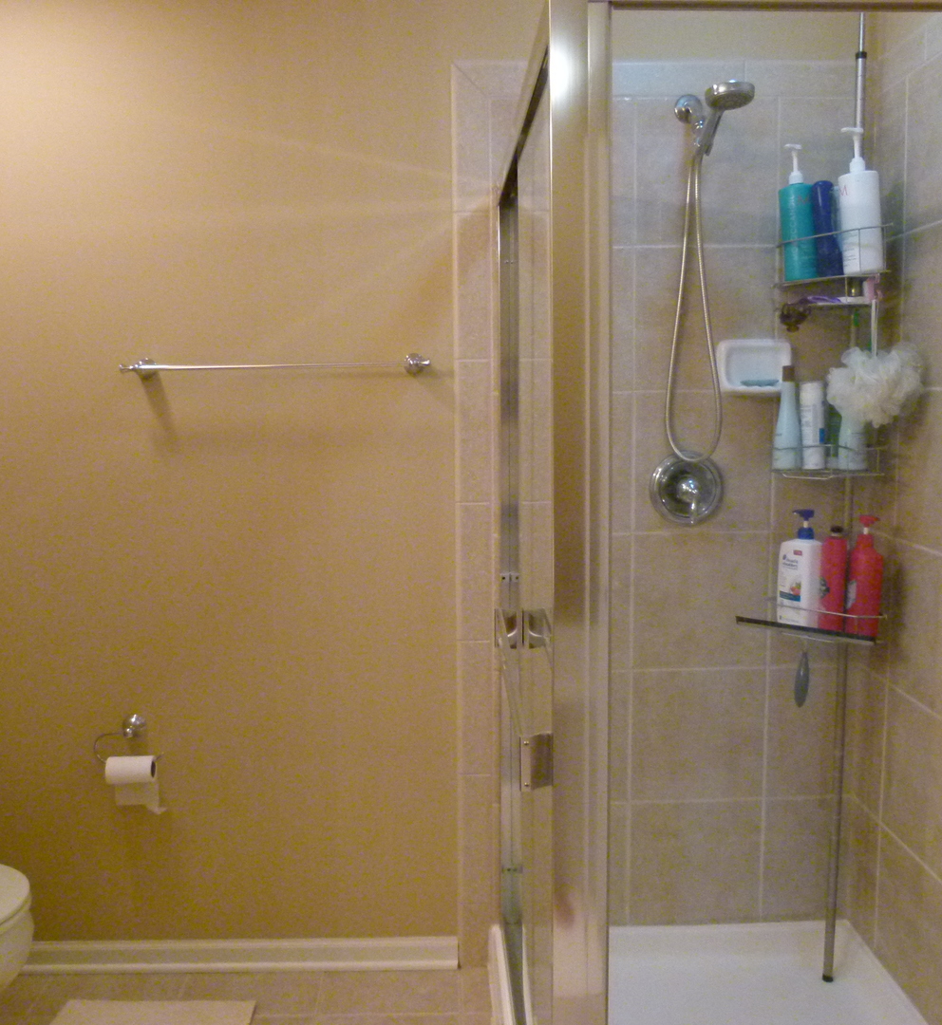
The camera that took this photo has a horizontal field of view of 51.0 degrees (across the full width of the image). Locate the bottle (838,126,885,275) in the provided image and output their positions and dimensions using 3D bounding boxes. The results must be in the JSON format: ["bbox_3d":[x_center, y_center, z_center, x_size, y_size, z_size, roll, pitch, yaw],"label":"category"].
[{"bbox_3d":[0.803,-0.641,2.029,0.084,0.293,0.082,-8,7,-18],"label":"bottle"}]

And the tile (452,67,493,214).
[{"bbox_3d":[0.004,-0.829,2.201,0.084,0.312,0.012,-1,7,-2],"label":"tile"}]

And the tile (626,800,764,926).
[{"bbox_3d":[0.560,0.871,2.457,0.326,0.320,0.010,-1,7,-2],"label":"tile"}]

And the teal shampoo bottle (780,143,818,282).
[{"bbox_3d":[0.667,-0.610,2.016,0.070,0.272,0.070,-3,7,19],"label":"teal shampoo bottle"}]

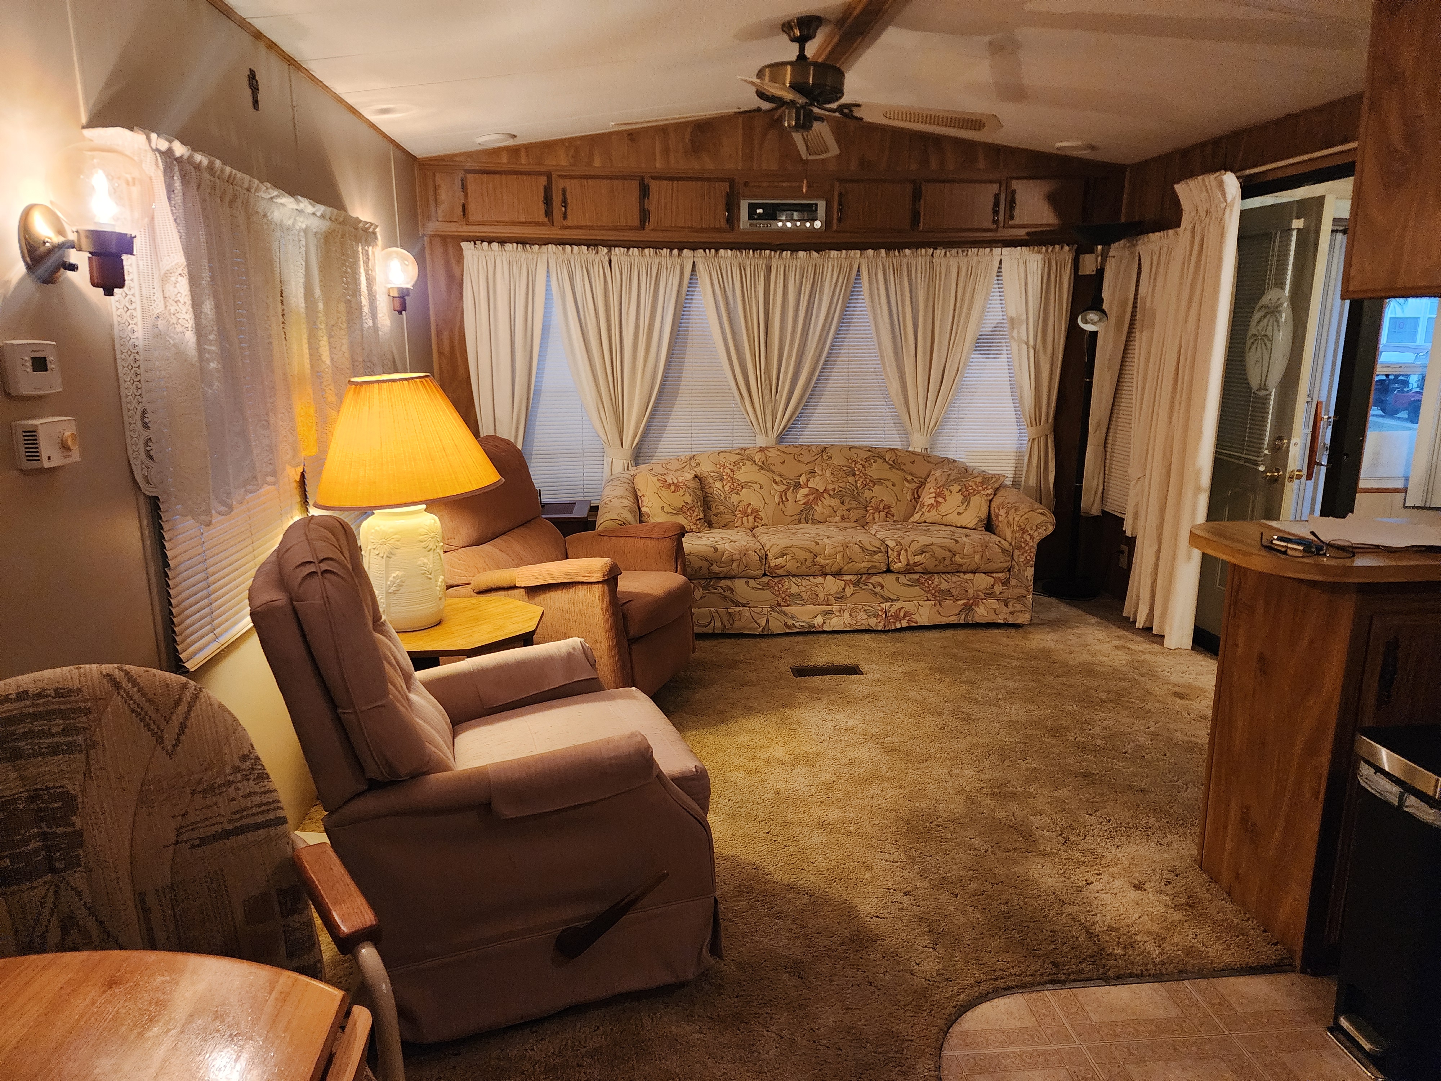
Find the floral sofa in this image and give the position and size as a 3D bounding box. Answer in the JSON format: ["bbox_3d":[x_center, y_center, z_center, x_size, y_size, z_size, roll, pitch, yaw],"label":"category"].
[{"bbox_3d":[0.455,-0.048,4.733,2.090,0.800,0.860,-1,12,-5],"label":"floral sofa"}]

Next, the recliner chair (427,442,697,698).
[{"bbox_3d":[-0.657,0.048,4.024,0.940,1.000,0.820,3,13,16],"label":"recliner chair"}]

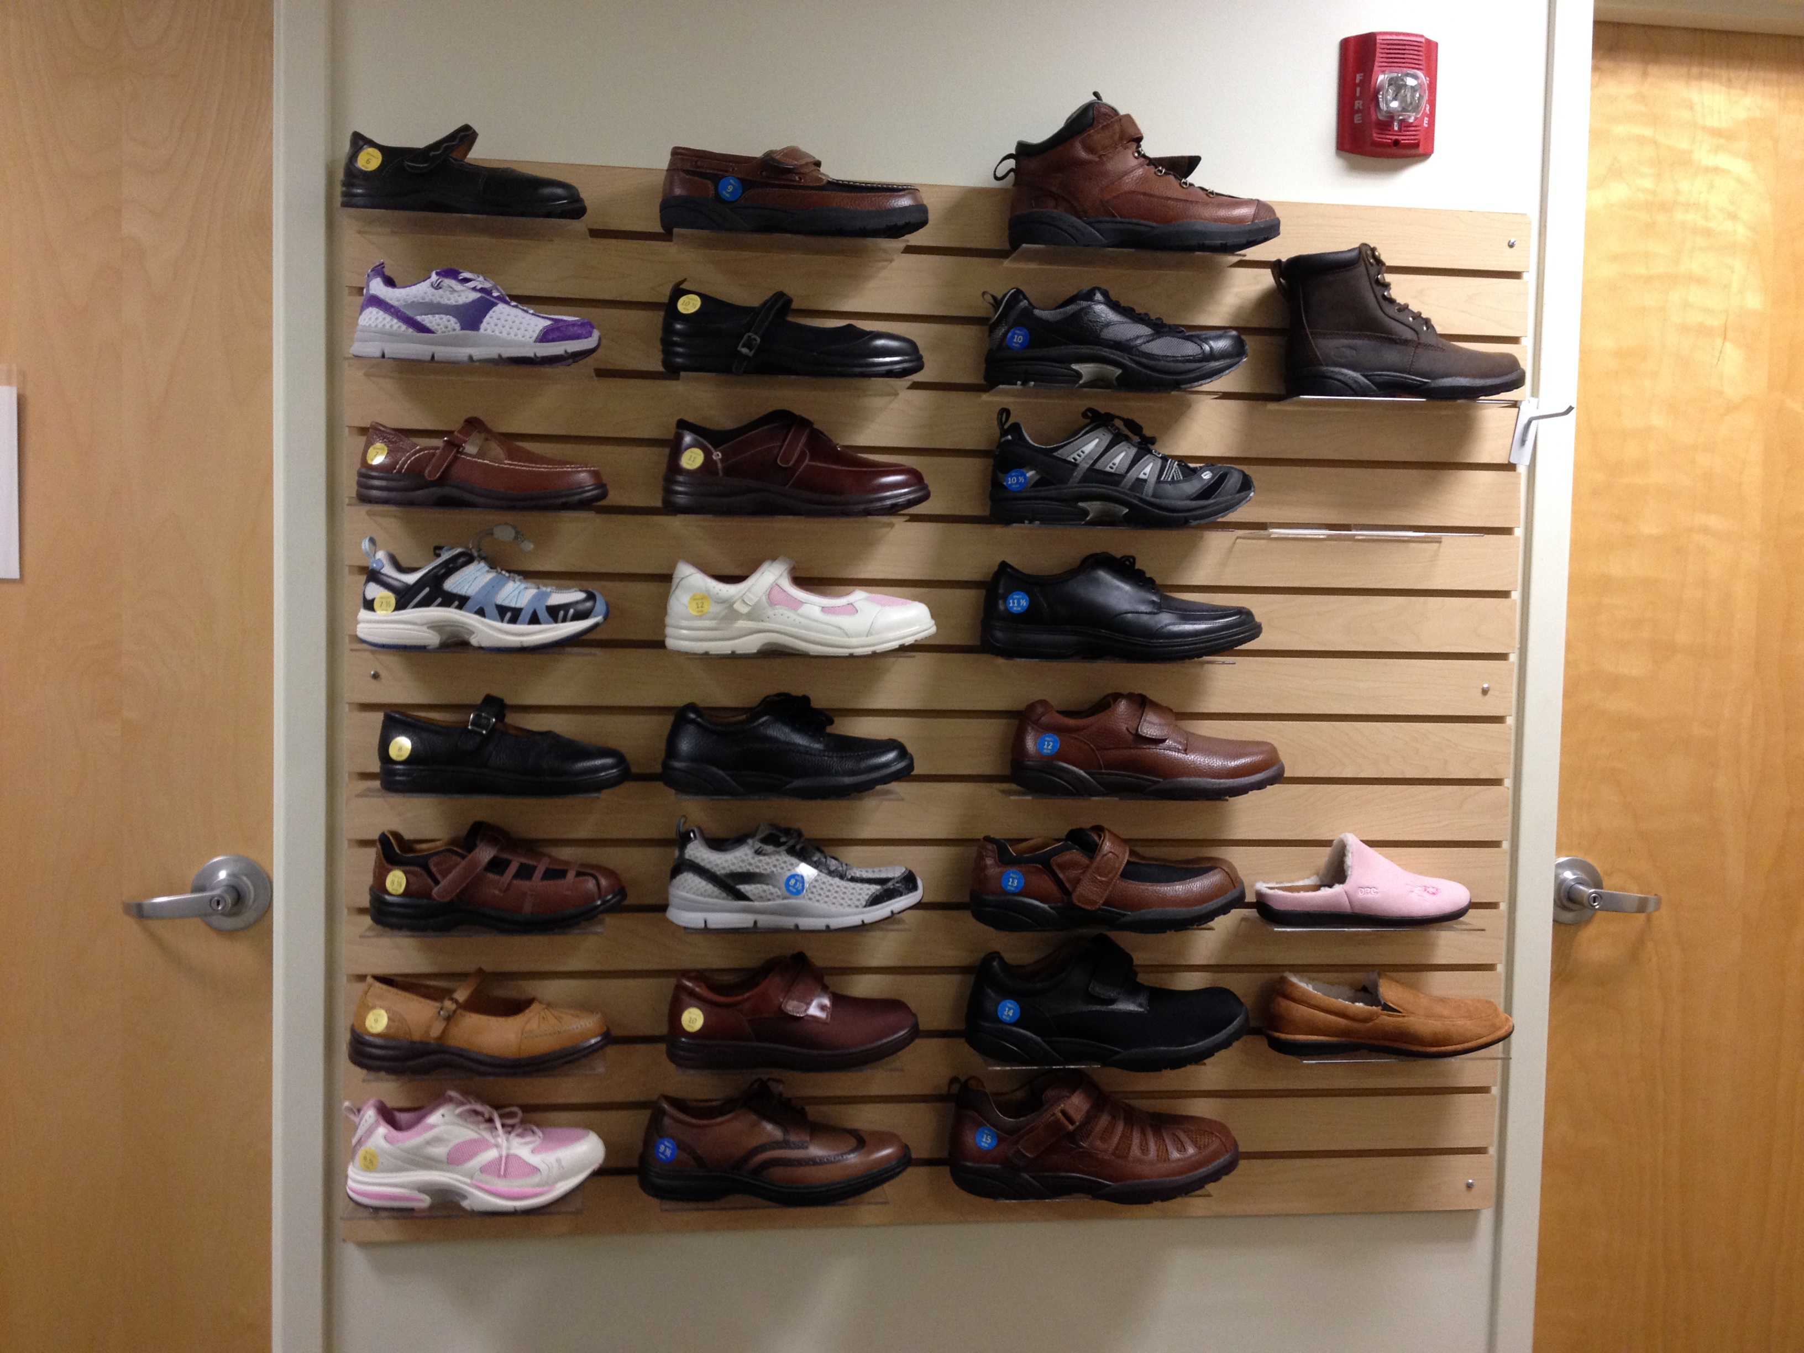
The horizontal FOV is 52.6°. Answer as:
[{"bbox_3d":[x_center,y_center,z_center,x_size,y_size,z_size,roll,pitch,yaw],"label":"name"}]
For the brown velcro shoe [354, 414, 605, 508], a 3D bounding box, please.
[{"bbox_3d":[-0.459,-0.232,1.998,0.262,0.100,0.095,1,3,-6],"label":"brown velcro shoe"}]

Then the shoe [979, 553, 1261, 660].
[{"bbox_3d":[0.254,-0.081,2.086,0.328,0.123,0.113,1,3,-8],"label":"shoe"}]

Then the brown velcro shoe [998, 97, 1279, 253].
[{"bbox_3d":[0.270,-0.562,2.057,0.320,0.178,0.118,1,3,-7],"label":"brown velcro shoe"}]

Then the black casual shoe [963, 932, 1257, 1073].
[{"bbox_3d":[0.238,0.368,2.110,0.335,0.143,0.120,1,3,-7],"label":"black casual shoe"}]

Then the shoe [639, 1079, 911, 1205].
[{"bbox_3d":[-0.143,0.525,2.087,0.306,0.125,0.108,1,3,-6],"label":"shoe"}]

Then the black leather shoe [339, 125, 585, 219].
[{"bbox_3d":[-0.475,-0.543,1.976,0.253,0.106,0.094,1,3,-6],"label":"black leather shoe"}]

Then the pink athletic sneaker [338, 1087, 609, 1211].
[{"bbox_3d":[-0.474,0.519,2.027,0.281,0.120,0.103,1,3,-6],"label":"pink athletic sneaker"}]

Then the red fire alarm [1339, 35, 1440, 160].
[{"bbox_3d":[0.580,-0.680,2.136,0.120,0.142,0.058,1,3,-8],"label":"red fire alarm"}]

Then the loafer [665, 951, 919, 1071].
[{"bbox_3d":[-0.122,0.371,2.062,0.284,0.123,0.107,1,3,-5],"label":"loafer"}]

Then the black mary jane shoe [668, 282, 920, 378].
[{"bbox_3d":[-0.120,-0.381,2.027,0.291,0.109,0.100,1,3,-7],"label":"black mary jane shoe"}]

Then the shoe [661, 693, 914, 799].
[{"bbox_3d":[-0.126,0.073,2.043,0.282,0.110,0.106,1,3,-7],"label":"shoe"}]

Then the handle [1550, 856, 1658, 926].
[{"bbox_3d":[0.882,0.275,2.285,0.147,0.087,0.062,1,3,-7],"label":"handle"}]

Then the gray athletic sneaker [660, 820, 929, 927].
[{"bbox_3d":[-0.120,0.222,2.072,0.288,0.117,0.108,1,3,-6],"label":"gray athletic sneaker"}]

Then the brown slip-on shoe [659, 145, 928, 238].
[{"bbox_3d":[-0.119,-0.536,2.025,0.294,0.106,0.110,1,3,-6],"label":"brown slip-on shoe"}]

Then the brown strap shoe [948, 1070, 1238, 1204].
[{"bbox_3d":[0.224,0.523,2.116,0.345,0.137,0.122,1,3,-7],"label":"brown strap shoe"}]

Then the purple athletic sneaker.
[{"bbox_3d":[-0.460,-0.391,1.972,0.261,0.114,0.100,1,3,-8],"label":"purple athletic sneaker"}]

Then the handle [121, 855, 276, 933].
[{"bbox_3d":[-0.793,0.251,2.048,0.152,0.089,0.071,1,3,-8],"label":"handle"}]

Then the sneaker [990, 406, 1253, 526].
[{"bbox_3d":[0.254,-0.239,2.095,0.306,0.136,0.112,1,3,-6],"label":"sneaker"}]

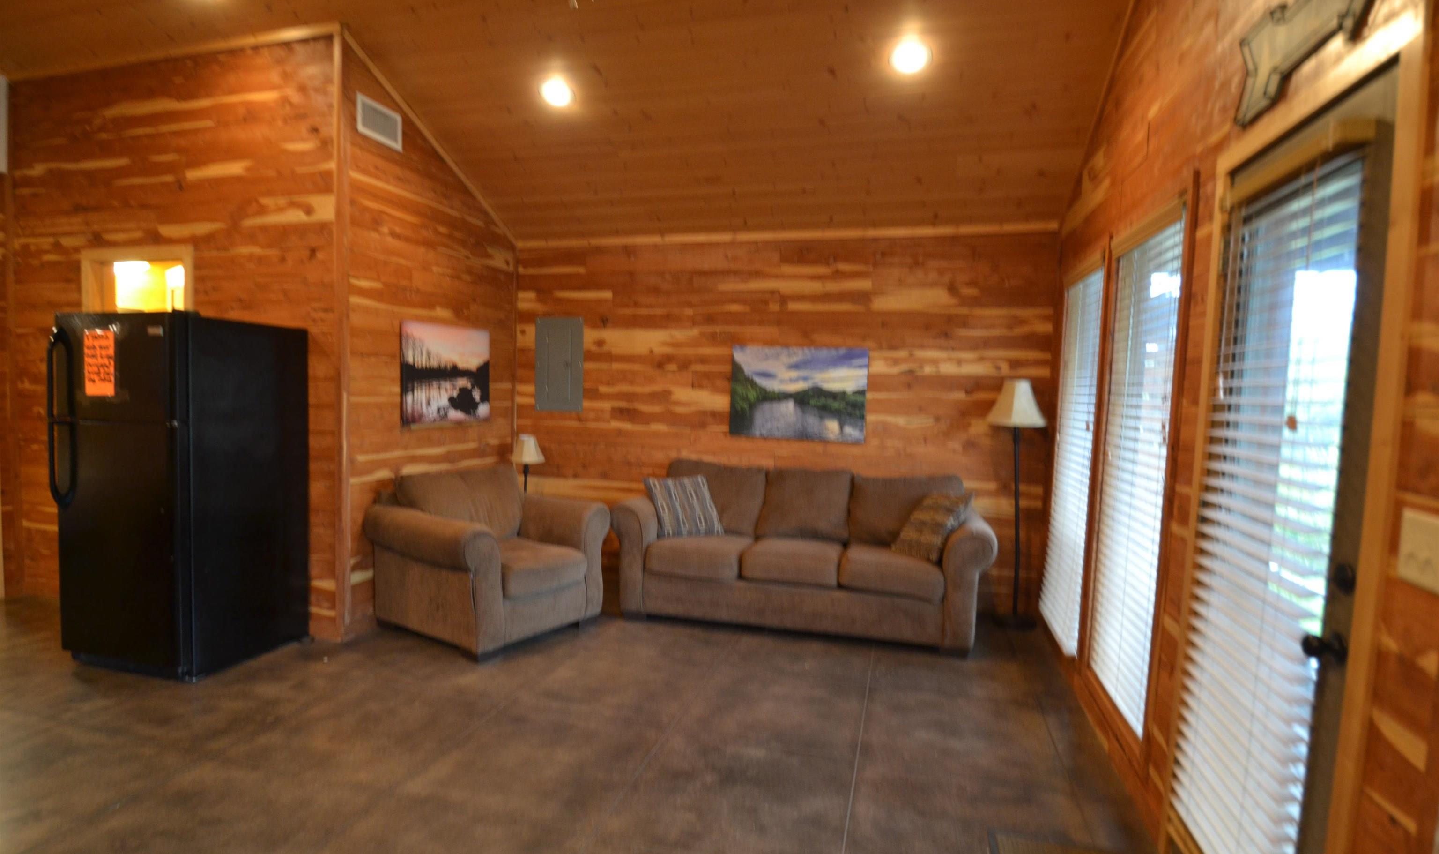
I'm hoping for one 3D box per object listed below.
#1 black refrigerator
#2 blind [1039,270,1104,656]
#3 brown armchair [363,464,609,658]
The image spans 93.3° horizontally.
[{"bbox_3d":[-2.610,0.306,3.333,0.720,1.650,0.740,3,4,15],"label":"black refrigerator"},{"bbox_3d":[1.859,0.159,3.577,0.050,1.870,0.790,3,4,15],"label":"blind"},{"bbox_3d":[-1.321,0.684,3.967,0.900,0.890,1.000,5,5,35],"label":"brown armchair"}]

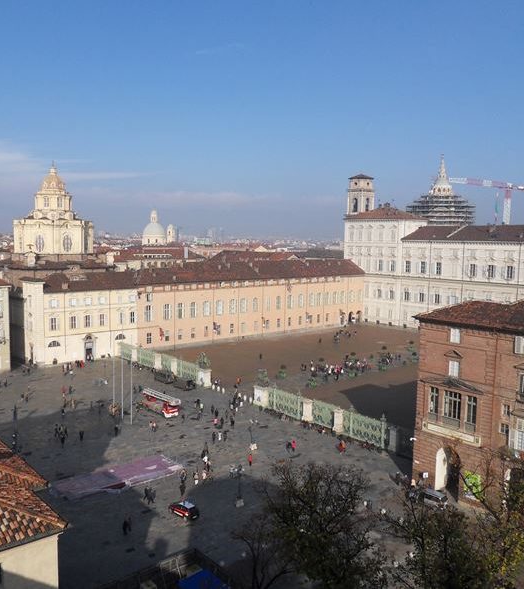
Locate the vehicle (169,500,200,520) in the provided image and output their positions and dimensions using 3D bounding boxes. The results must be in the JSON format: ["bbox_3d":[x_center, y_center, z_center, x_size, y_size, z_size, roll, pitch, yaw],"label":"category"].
[{"bbox_3d":[-9.130,24.950,63.620,3.650,1.540,1.620,6,7,41],"label":"vehicle"}]

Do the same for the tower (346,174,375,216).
[{"bbox_3d":[50.900,-28.690,285.070,9.700,66.370,9.700,-4,8,-42],"label":"tower"}]

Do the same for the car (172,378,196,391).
[{"bbox_3d":[-16.700,19.230,118.240,2.000,1.950,4.600,-4,8,-42],"label":"car"}]

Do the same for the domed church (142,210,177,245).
[{"bbox_3d":[-84.120,-41.010,446.290,23.000,55.220,25.000,-4,8,-42],"label":"domed church"}]

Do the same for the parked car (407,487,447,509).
[{"bbox_3d":[20.560,24.980,67.630,1.800,1.550,4.500,-4,8,-42],"label":"parked car"}]

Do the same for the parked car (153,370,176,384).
[{"bbox_3d":[-22.130,18.610,123.680,2.000,1.950,4.600,-4,8,-42],"label":"parked car"}]

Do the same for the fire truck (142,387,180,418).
[{"bbox_3d":[-18.940,20.140,101.870,2.500,3.300,9.500,-4,8,-42],"label":"fire truck"}]

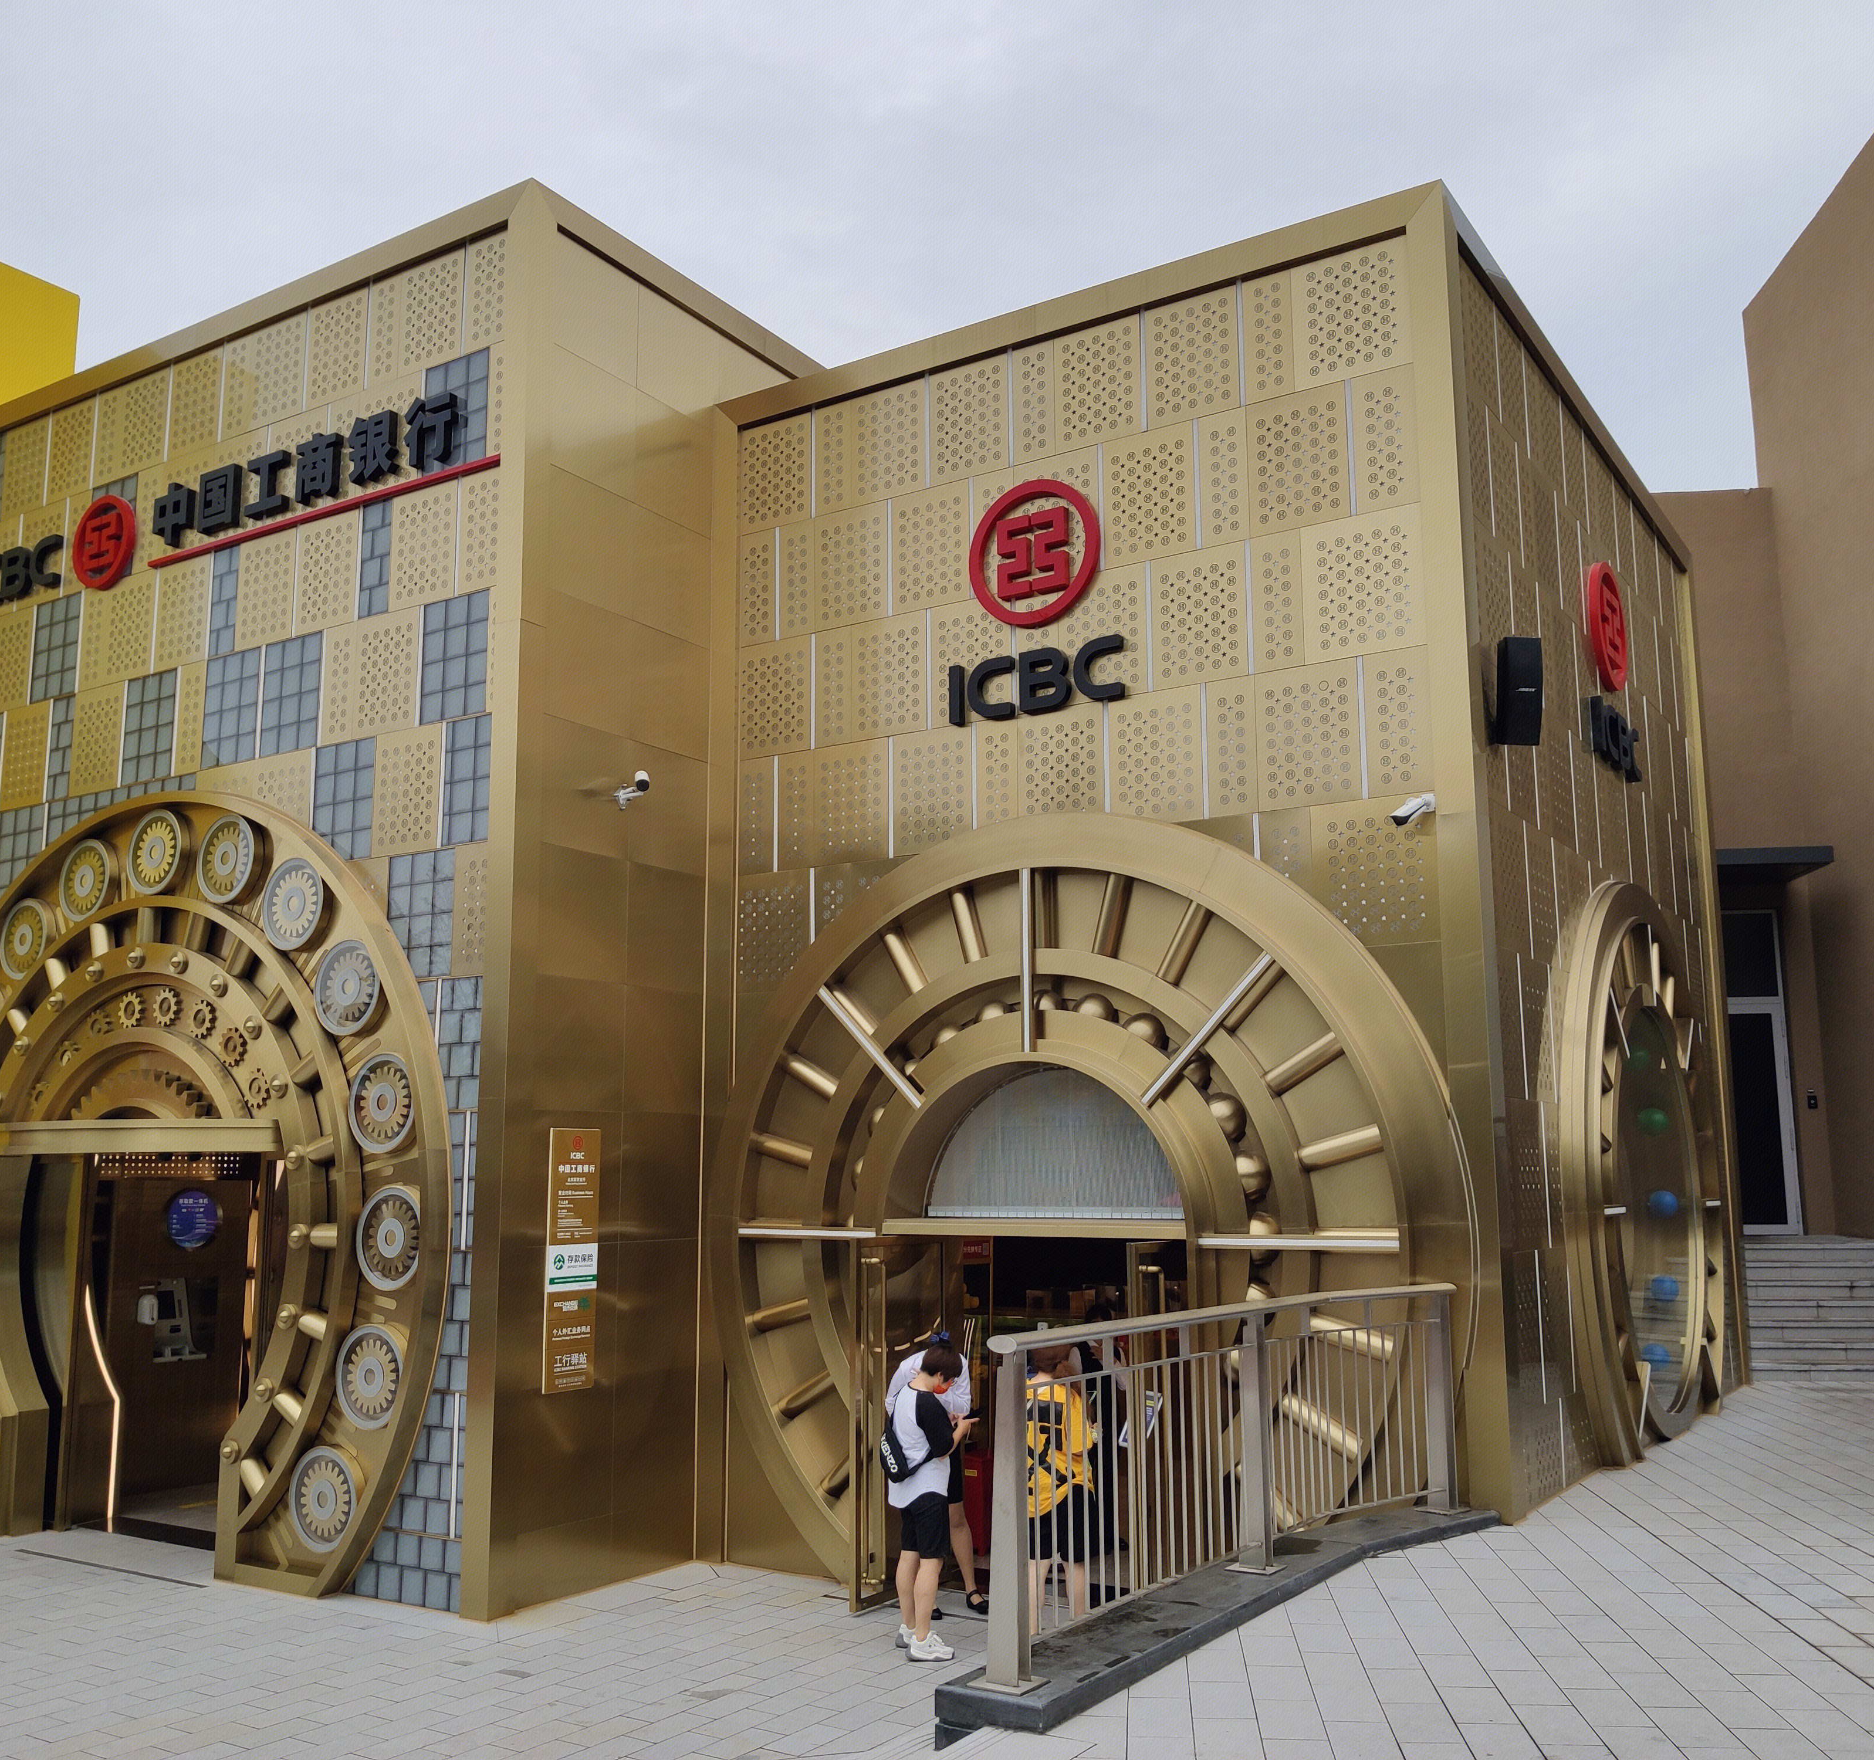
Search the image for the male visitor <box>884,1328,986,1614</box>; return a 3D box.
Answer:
[{"bbox_3d":[0.006,3.375,10.114,0.500,1.574,0.420,5,-10,-30],"label":"male visitor"}]

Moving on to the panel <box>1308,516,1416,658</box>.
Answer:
[{"bbox_3d":[2.456,-1.695,10.161,0.691,0.800,0.040,-6,-11,33],"label":"panel"}]

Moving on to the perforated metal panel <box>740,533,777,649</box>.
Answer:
[{"bbox_3d":[-1.224,-2.016,12.160,0.307,0.786,0.050,-6,-11,32],"label":"perforated metal panel"}]

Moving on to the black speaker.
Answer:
[{"bbox_3d":[3.189,-1.034,9.650,0.215,0.580,0.185,0,2,-3],"label":"black speaker"}]

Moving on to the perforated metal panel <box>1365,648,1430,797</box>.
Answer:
[{"bbox_3d":[2.605,-0.890,9.934,0.364,0.836,0.040,-6,-11,33],"label":"perforated metal panel"}]

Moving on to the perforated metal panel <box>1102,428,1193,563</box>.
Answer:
[{"bbox_3d":[1.281,-2.295,10.548,0.612,0.800,0.040,-6,-11,33],"label":"perforated metal panel"}]

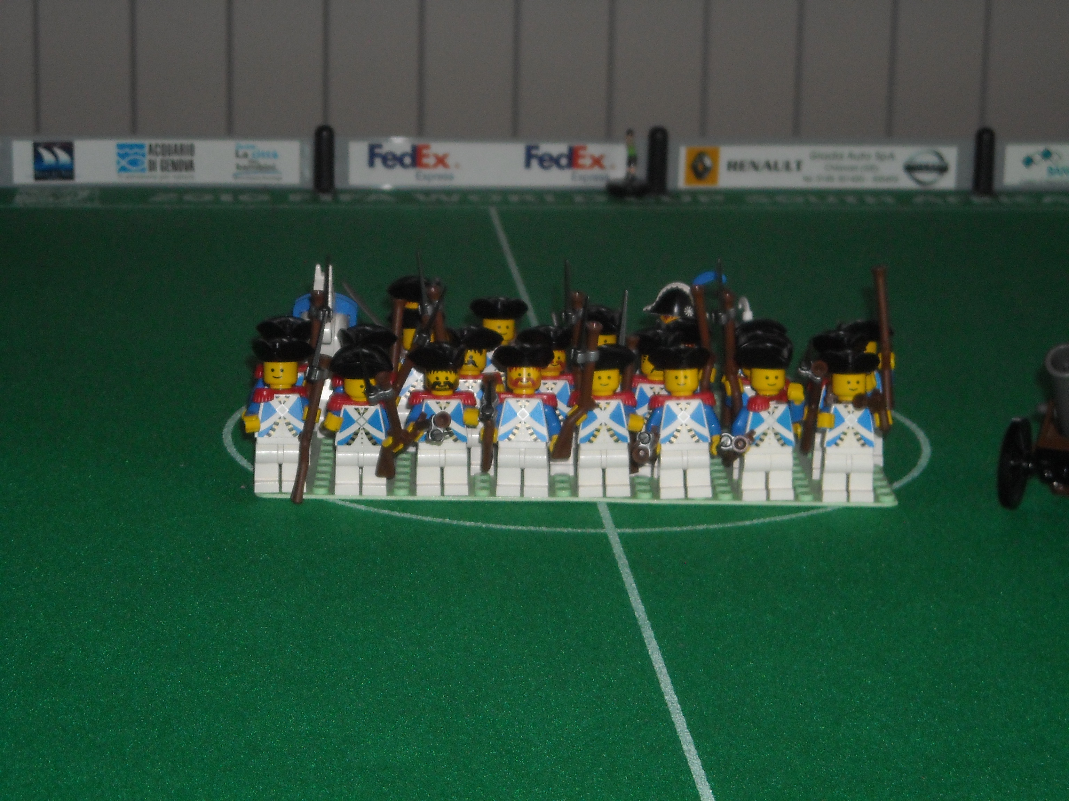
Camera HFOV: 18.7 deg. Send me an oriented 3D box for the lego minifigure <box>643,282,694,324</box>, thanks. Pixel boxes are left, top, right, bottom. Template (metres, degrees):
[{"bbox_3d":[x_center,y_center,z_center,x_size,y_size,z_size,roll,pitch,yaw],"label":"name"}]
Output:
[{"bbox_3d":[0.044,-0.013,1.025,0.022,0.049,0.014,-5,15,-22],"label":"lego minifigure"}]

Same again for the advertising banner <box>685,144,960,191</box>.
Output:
[{"bbox_3d":[0.128,-0.105,1.461,0.127,0.020,0.003,0,14,-5],"label":"advertising banner"}]

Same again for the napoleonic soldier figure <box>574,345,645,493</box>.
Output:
[{"bbox_3d":[0.022,0.006,0.957,0.021,0.046,0.018,1,14,-1],"label":"napoleonic soldier figure"}]

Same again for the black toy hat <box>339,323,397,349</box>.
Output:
[{"bbox_3d":[-0.050,-0.019,0.976,0.018,0.009,0.017,6,14,18],"label":"black toy hat"}]

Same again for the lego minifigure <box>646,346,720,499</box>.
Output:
[{"bbox_3d":[0.043,0.007,0.956,0.022,0.045,0.016,1,14,-1],"label":"lego minifigure"}]

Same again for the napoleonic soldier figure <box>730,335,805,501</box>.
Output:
[{"bbox_3d":[0.068,0.006,0.958,0.021,0.047,0.018,1,14,-1],"label":"napoleonic soldier figure"}]

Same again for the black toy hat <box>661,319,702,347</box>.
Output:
[{"bbox_3d":[0.045,-0.021,0.990,0.018,0.008,0.015,5,15,13],"label":"black toy hat"}]

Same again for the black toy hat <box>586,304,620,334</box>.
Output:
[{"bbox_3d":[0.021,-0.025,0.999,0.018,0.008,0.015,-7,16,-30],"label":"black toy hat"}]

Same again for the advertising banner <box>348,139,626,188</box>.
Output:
[{"bbox_3d":[-0.021,-0.108,1.479,0.127,0.020,0.003,0,14,-5],"label":"advertising banner"}]

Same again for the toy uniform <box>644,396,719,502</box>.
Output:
[{"bbox_3d":[0.043,0.014,0.957,0.022,0.031,0.011,1,14,-1],"label":"toy uniform"}]

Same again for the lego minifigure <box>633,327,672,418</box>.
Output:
[{"bbox_3d":[0.037,0.001,0.981,0.021,0.046,0.018,1,14,-1],"label":"lego minifigure"}]

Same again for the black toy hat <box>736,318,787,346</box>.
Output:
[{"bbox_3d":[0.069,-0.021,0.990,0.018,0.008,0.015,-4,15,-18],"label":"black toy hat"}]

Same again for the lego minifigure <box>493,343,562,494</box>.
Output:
[{"bbox_3d":[-0.003,0.006,0.957,0.022,0.046,0.017,1,14,-1],"label":"lego minifigure"}]

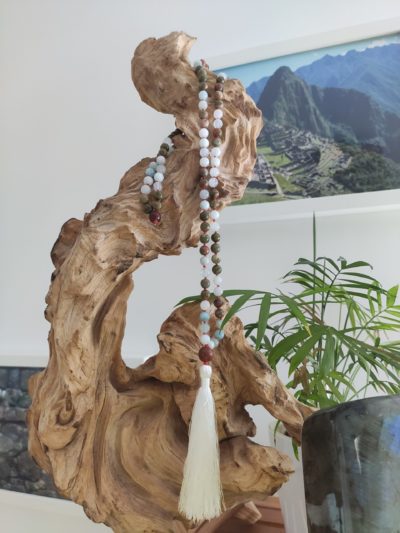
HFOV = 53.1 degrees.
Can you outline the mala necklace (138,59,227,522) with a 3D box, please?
[{"bbox_3d":[-0.014,-0.002,0.365,0.082,0.410,0.070,0,-11,0],"label":"mala necklace"}]

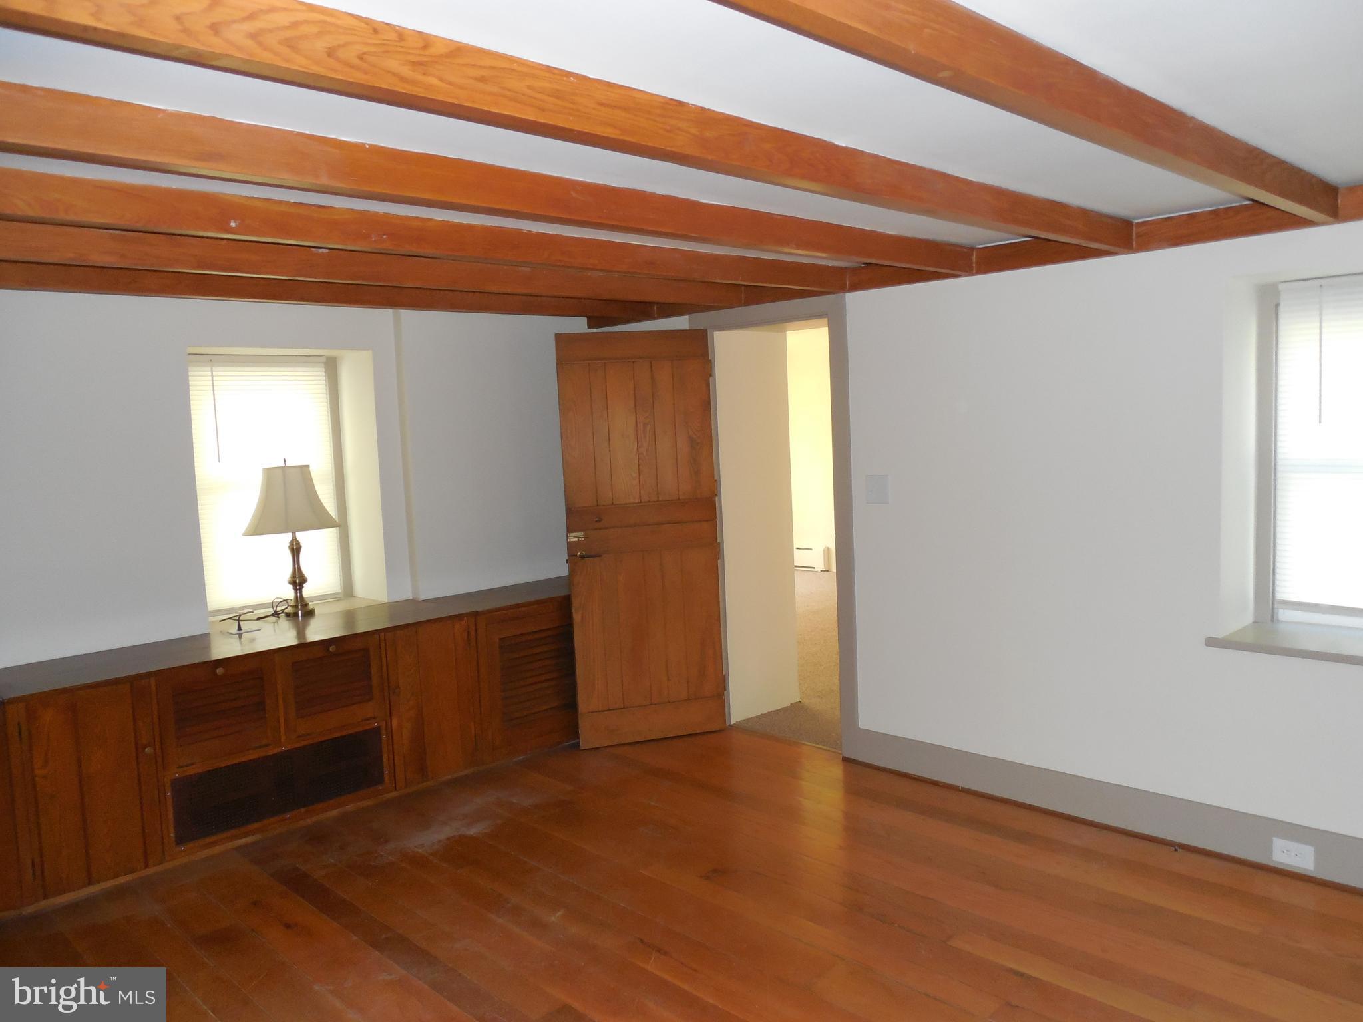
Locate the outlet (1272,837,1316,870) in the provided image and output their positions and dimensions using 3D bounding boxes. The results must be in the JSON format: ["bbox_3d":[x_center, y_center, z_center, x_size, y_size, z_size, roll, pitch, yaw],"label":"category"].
[{"bbox_3d":[1.969,1.104,3.164,0.117,0.074,0.012,3,7,45],"label":"outlet"}]

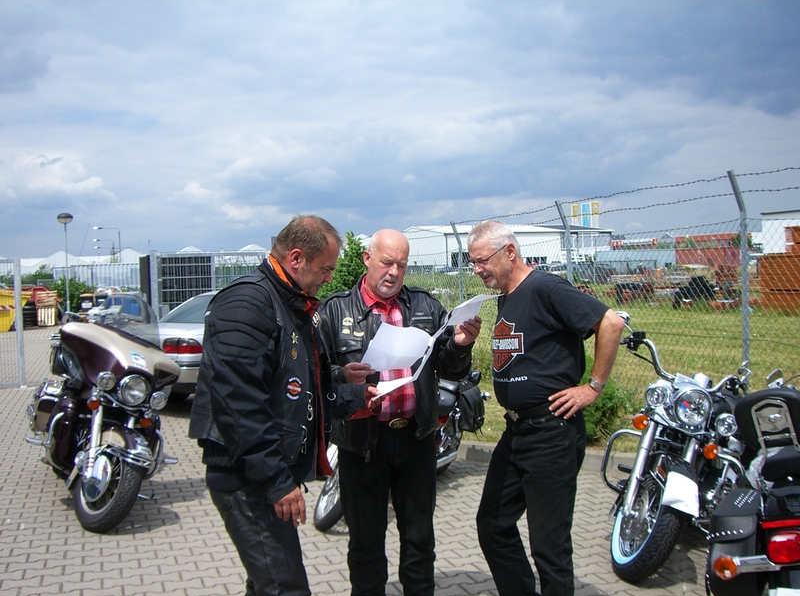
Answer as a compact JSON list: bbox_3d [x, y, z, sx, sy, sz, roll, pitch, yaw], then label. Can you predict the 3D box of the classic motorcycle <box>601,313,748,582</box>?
[{"bbox_3d":[1.635,0.783,5.119,0.900,1.250,2.360,-1,1,24],"label":"classic motorcycle"}]

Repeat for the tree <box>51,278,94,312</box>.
[{"bbox_3d":[-14.544,-0.022,39.000,2.000,2.000,1.900,-1,1,0],"label":"tree"}]

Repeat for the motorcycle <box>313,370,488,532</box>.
[{"bbox_3d":[-0.055,0.839,6.083,0.900,1.140,2.330,0,1,26],"label":"motorcycle"}]

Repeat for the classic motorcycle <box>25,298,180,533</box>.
[{"bbox_3d":[-2.147,0.715,6.139,0.980,1.430,2.420,-1,1,-21],"label":"classic motorcycle"}]

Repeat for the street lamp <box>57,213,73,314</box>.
[{"bbox_3d":[-13.630,-1.258,36.000,0.630,4.450,0.630,-1,1,0],"label":"street lamp"}]

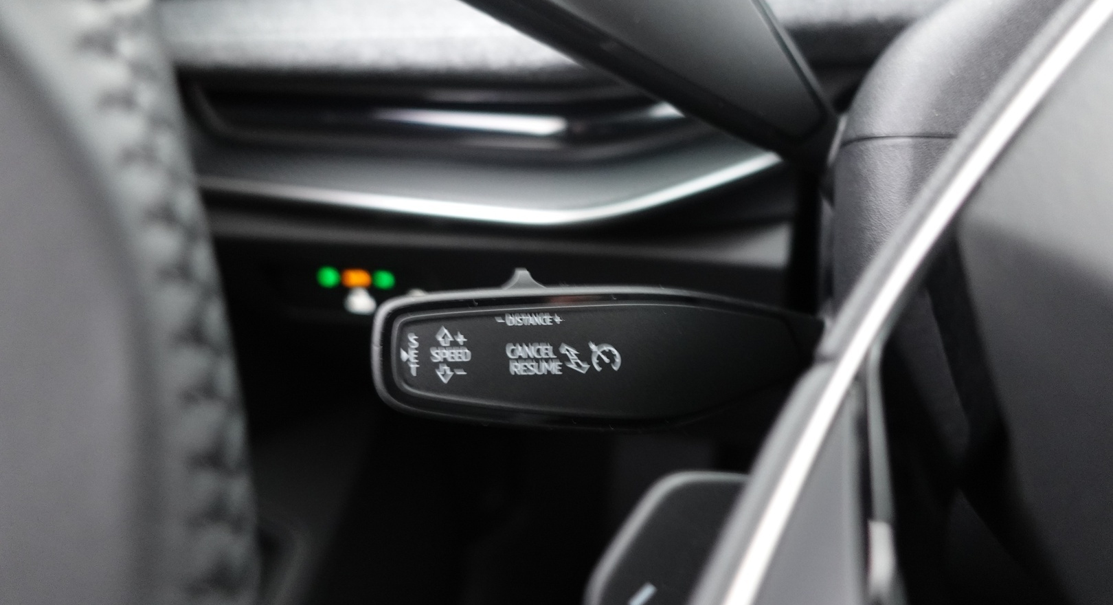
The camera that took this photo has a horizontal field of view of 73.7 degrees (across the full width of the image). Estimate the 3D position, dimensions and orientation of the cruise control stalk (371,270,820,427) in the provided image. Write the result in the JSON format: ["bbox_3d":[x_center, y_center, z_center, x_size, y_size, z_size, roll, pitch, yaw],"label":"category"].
[{"bbox_3d":[0.010,0.011,0.175,0.103,0.035,0.021,2,-5,-6],"label":"cruise control stalk"}]

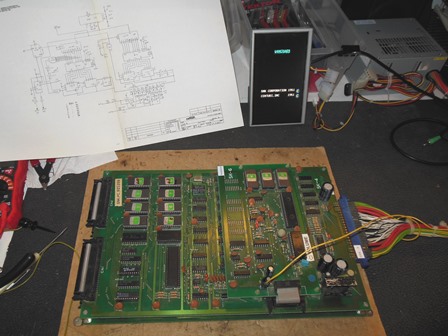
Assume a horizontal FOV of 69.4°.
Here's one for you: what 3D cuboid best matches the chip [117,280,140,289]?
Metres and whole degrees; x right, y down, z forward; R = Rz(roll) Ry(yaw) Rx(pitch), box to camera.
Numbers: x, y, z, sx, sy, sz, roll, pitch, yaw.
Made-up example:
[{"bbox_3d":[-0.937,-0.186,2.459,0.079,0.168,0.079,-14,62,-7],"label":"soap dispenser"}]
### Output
[{"bbox_3d":[-0.118,0.145,0.404,0.025,0.004,0.008,0,54,-5],"label":"chip"}]

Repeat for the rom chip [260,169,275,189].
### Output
[{"bbox_3d":[0.064,0.017,0.484,0.015,0.006,0.032,-1,54,-2],"label":"rom chip"}]

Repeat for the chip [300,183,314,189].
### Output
[{"bbox_3d":[0.129,0.028,0.498,0.019,0.005,0.008,-1,55,-3],"label":"chip"}]

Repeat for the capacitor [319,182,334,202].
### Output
[{"bbox_3d":[0.152,0.036,0.480,0.017,0.027,0.017,-1,55,-3],"label":"capacitor"}]

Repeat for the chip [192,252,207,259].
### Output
[{"bbox_3d":[-0.033,0.117,0.433,0.019,0.004,0.007,-1,54,-2],"label":"chip"}]

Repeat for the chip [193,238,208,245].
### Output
[{"bbox_3d":[-0.032,0.102,0.442,0.019,0.004,0.008,0,54,-5],"label":"chip"}]

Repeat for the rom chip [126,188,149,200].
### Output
[{"bbox_3d":[-0.126,0.040,0.476,0.032,0.005,0.015,0,54,-5],"label":"rom chip"}]

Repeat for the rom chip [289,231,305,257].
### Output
[{"bbox_3d":[0.097,0.101,0.427,0.015,0.006,0.035,0,54,-5],"label":"rom chip"}]

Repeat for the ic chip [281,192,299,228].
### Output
[{"bbox_3d":[0.087,0.057,0.436,0.015,0.006,0.052,-1,55,-3],"label":"ic chip"}]

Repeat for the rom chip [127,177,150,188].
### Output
[{"bbox_3d":[-0.129,0.022,0.490,0.032,0.009,0.015,-1,55,-3],"label":"rom chip"}]

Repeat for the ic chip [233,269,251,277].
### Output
[{"bbox_3d":[0.022,0.133,0.404,0.019,0.005,0.008,-1,55,-3],"label":"ic chip"}]

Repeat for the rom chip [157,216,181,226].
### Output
[{"bbox_3d":[-0.077,0.075,0.457,0.032,0.006,0.015,-1,54,-2],"label":"rom chip"}]

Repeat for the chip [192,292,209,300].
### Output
[{"bbox_3d":[-0.029,0.159,0.399,0.019,0.005,0.008,-1,55,-3],"label":"chip"}]

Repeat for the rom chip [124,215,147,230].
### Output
[{"bbox_3d":[-0.124,0.075,0.457,0.032,0.006,0.015,-1,54,-2],"label":"rom chip"}]

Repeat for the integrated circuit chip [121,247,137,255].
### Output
[{"bbox_3d":[-0.128,0.111,0.435,0.019,0.004,0.007,-1,54,-2],"label":"integrated circuit chip"}]

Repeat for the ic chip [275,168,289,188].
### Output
[{"bbox_3d":[0.087,0.016,0.486,0.015,0.006,0.032,-1,54,-2],"label":"ic chip"}]

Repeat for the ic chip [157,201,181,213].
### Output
[{"bbox_3d":[-0.080,0.057,0.470,0.032,0.006,0.015,-1,54,-2],"label":"ic chip"}]

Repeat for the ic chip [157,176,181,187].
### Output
[{"bbox_3d":[-0.080,0.022,0.492,0.032,0.005,0.015,0,54,-5],"label":"ic chip"}]

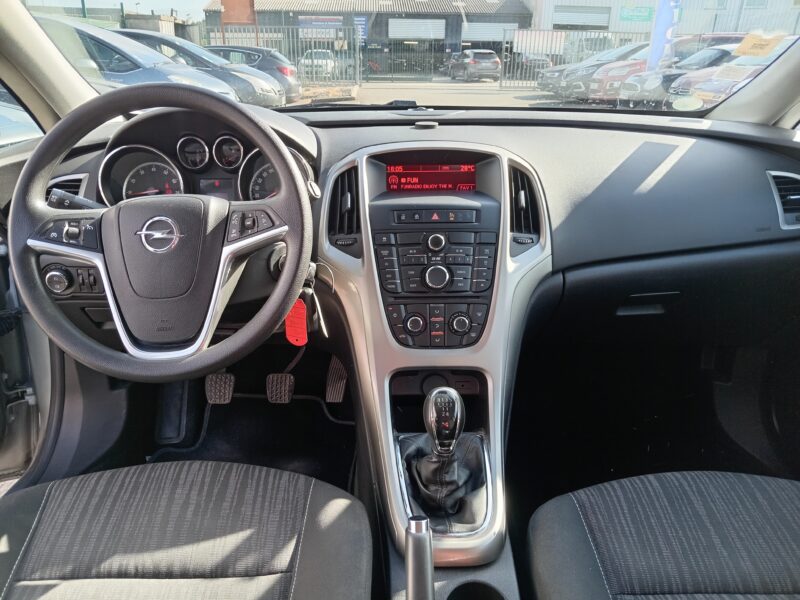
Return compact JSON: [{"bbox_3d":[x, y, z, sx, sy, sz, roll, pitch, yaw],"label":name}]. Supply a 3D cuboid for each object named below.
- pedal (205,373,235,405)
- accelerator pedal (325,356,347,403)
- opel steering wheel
[{"bbox_3d":[-0.401,0.197,1.285,0.064,0.069,0.028,0,-13,0],"label":"pedal"},{"bbox_3d":[-0.147,0.182,1.320,0.050,0.115,0.028,3,-13,1],"label":"accelerator pedal"},{"bbox_3d":[-0.294,-0.084,0.738,0.372,0.372,0.090,-2,-3,0],"label":"opel steering wheel"}]

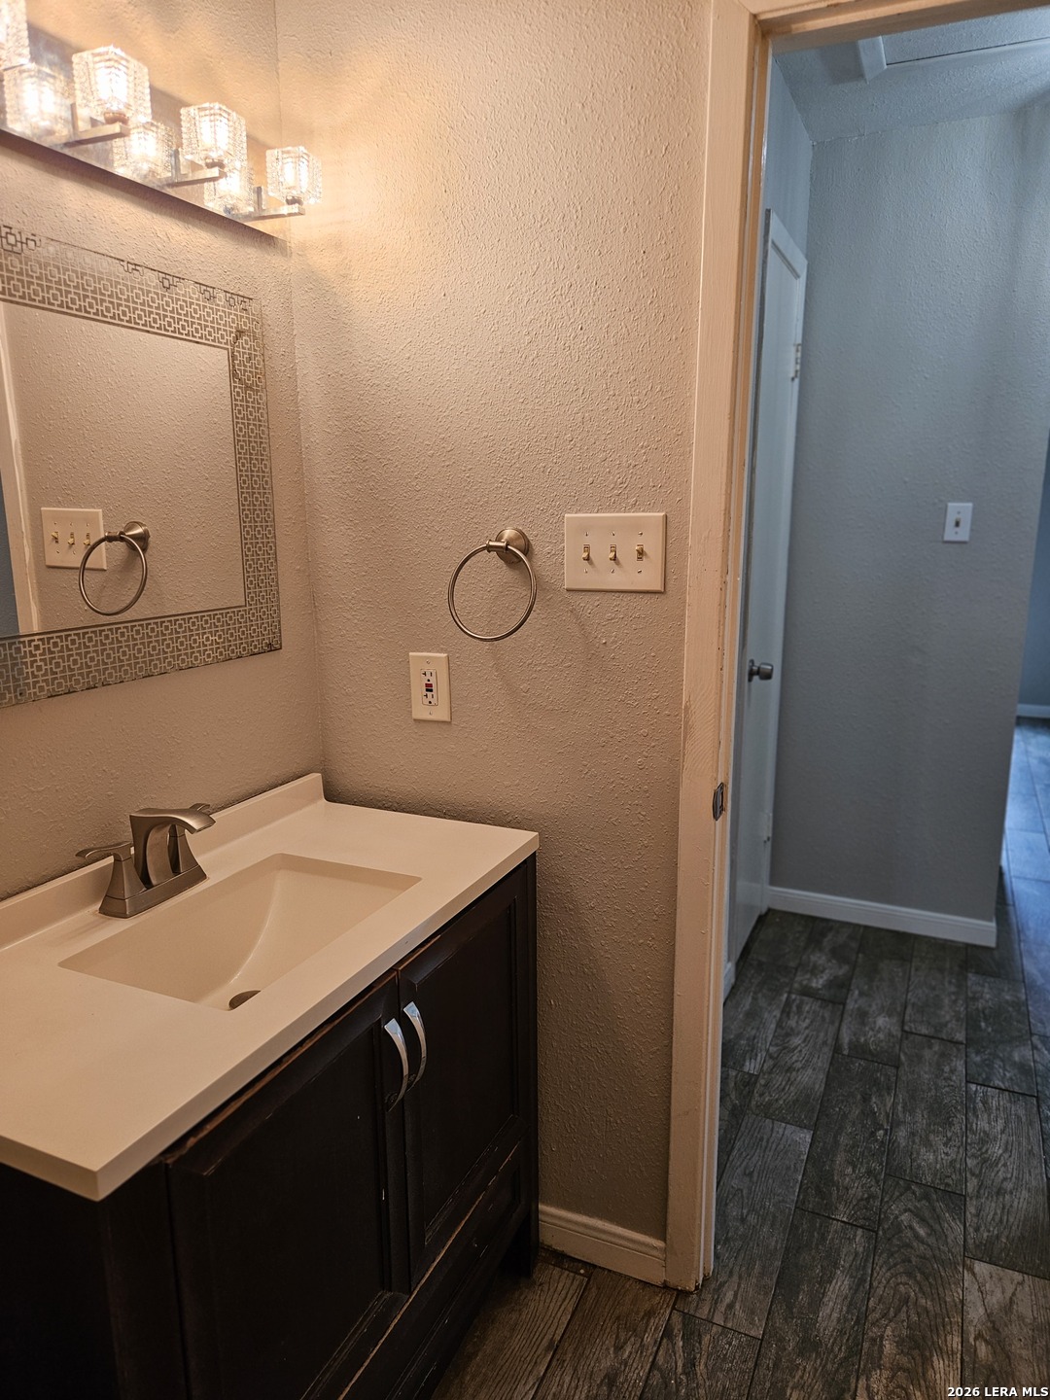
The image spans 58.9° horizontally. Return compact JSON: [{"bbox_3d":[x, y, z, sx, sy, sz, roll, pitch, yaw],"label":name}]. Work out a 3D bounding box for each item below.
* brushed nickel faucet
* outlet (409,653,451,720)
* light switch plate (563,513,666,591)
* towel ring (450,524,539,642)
[{"bbox_3d":[-0.521,0.228,1.377,0.142,0.142,0.248,5,13,24],"label":"brushed nickel faucet"},{"bbox_3d":[-0.173,-0.022,1.708,0.080,0.124,0.008,5,13,23],"label":"outlet"},{"bbox_3d":[0.145,-0.239,1.520,0.172,0.124,0.016,5,13,23],"label":"light switch plate"},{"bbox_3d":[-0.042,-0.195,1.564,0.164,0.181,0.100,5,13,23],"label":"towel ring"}]

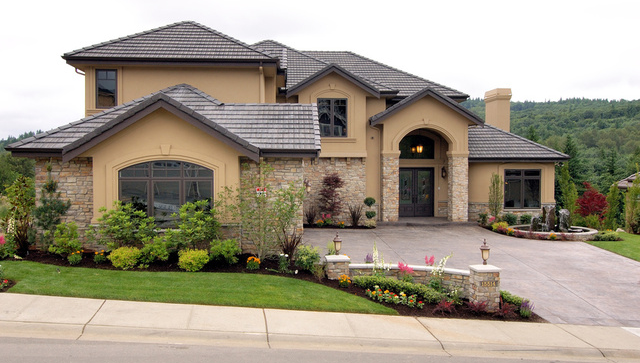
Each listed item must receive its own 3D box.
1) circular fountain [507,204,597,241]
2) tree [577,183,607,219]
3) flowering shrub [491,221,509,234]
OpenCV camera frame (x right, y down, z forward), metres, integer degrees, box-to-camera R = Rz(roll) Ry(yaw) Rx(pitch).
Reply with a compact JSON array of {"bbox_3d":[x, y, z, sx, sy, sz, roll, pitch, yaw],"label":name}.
[{"bbox_3d":[10.202,1.673,25.600,3.600,1.270,3.600,0,2,0],"label":"circular fountain"},{"bbox_3d":[13.417,1.026,28.900,1.600,2.100,1.550,0,2,-5],"label":"tree"},{"bbox_3d":[7.825,2.002,25.500,0.780,0.520,0.700,0,2,-5],"label":"flowering shrub"}]

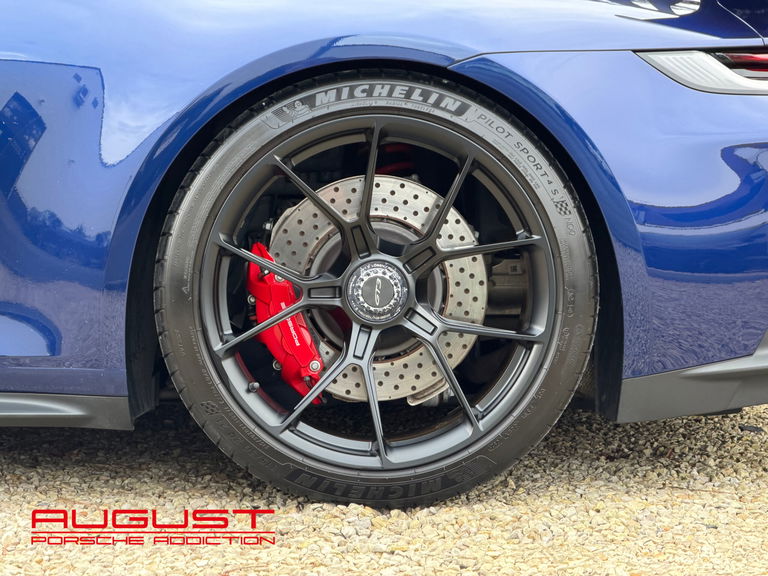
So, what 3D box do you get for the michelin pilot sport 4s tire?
[{"bbox_3d":[-0.009,-0.001,3.700,0.720,0.715,0.310,0,2,0],"label":"michelin pilot sport 4s tire"}]

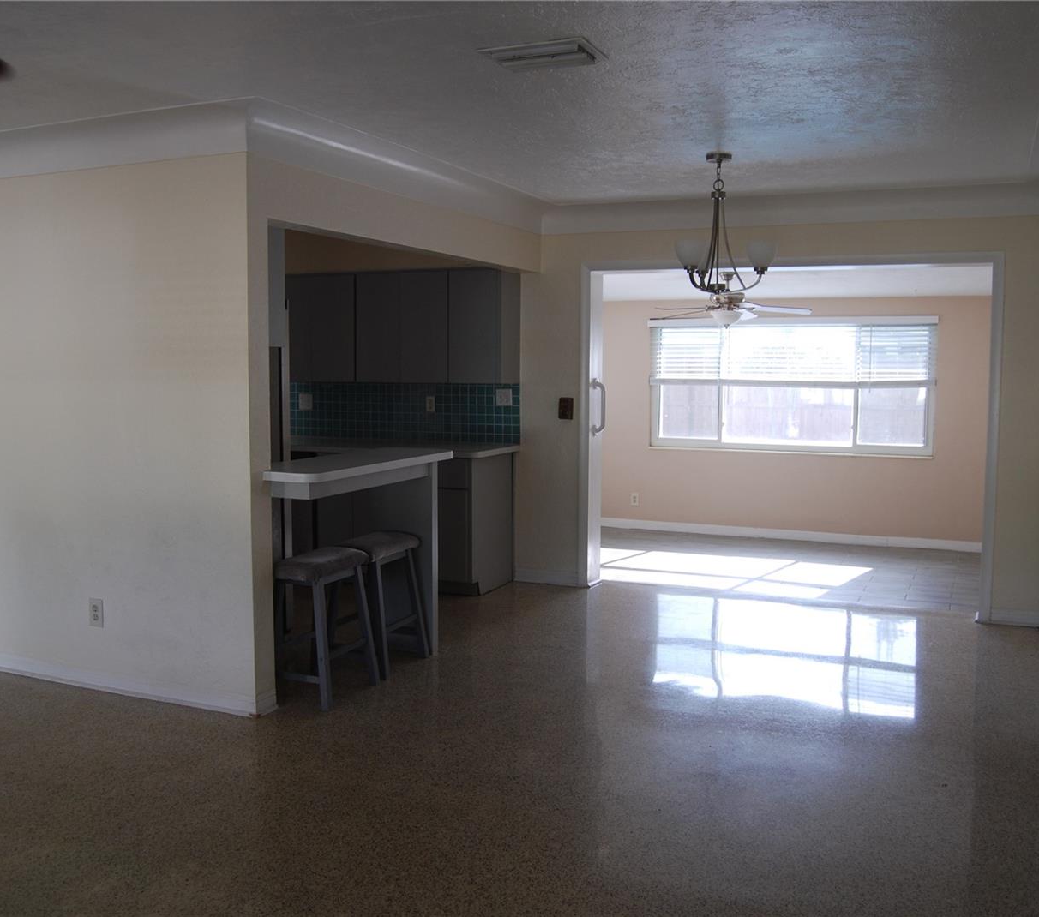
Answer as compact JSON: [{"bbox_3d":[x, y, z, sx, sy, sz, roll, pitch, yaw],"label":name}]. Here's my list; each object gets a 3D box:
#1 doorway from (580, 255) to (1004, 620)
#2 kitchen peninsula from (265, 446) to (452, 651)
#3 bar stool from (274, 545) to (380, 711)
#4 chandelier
[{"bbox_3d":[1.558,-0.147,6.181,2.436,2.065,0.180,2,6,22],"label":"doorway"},{"bbox_3d":[-0.780,0.506,4.774,0.440,1.015,1.200,3,6,24],"label":"kitchen peninsula"},{"bbox_3d":[-0.860,0.728,4.496,0.340,0.625,0.450,3,6,24],"label":"bar stool"},{"bbox_3d":[0.922,-1.055,4.749,0.500,0.700,0.500,3,6,24],"label":"chandelier"}]

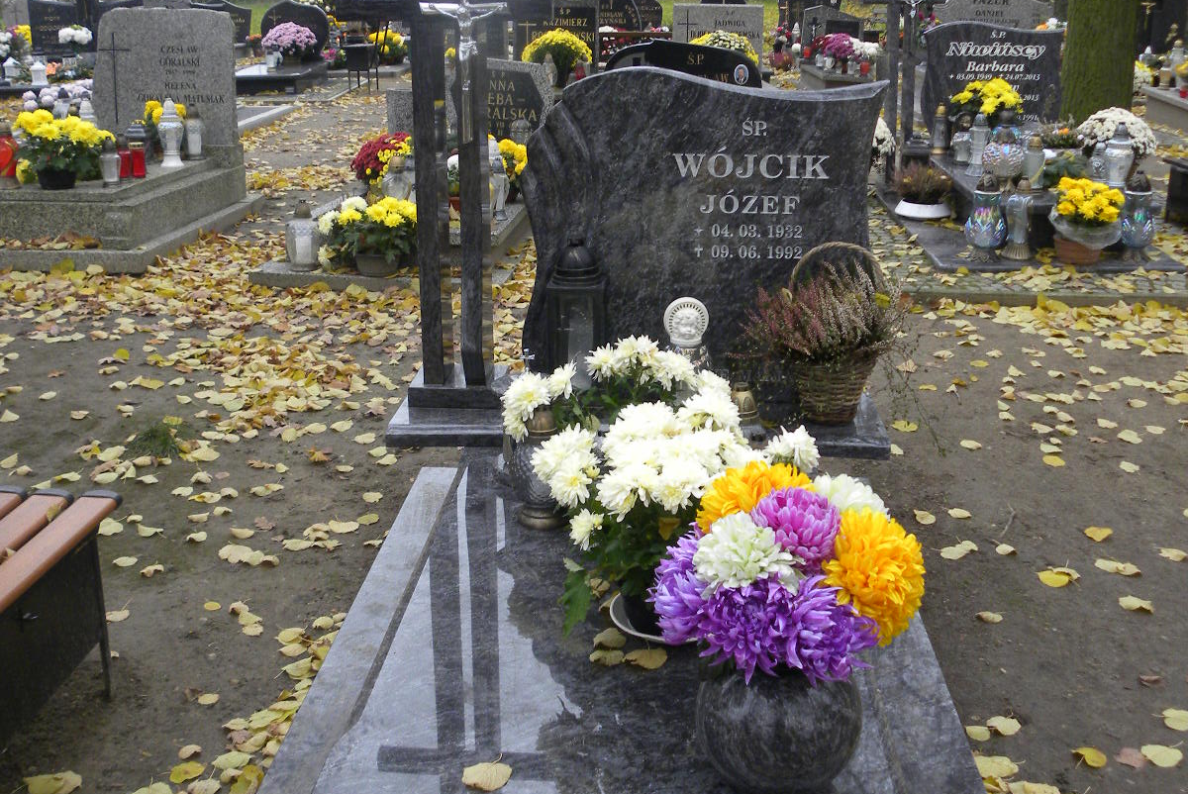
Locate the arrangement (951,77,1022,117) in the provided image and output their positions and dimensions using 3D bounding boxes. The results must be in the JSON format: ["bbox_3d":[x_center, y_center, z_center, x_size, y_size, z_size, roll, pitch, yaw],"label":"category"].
[{"bbox_3d":[2.081,-1.589,6.301,0.380,0.220,0.300,1,20,3],"label":"arrangement"}]

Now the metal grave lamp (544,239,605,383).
[{"bbox_3d":[-0.043,-0.166,2.867,0.149,0.427,0.149,1,19,3],"label":"metal grave lamp"}]

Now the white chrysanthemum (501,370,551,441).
[{"bbox_3d":[-0.118,0.016,2.052,0.090,0.100,0.085,1,20,3],"label":"white chrysanthemum"}]

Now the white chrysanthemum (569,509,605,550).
[{"bbox_3d":[-0.011,0.219,1.964,0.057,0.063,0.057,1,19,3],"label":"white chrysanthemum"}]

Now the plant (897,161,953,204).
[{"bbox_3d":[1.751,-1.129,6.294,0.290,0.190,0.270,1,20,3],"label":"plant"}]

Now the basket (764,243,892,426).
[{"bbox_3d":[0.564,-0.154,2.866,0.307,0.432,0.260,1,19,3],"label":"basket"}]

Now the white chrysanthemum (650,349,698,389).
[{"bbox_3d":[0.141,-0.049,2.076,0.085,0.070,0.085,1,20,3],"label":"white chrysanthemum"}]

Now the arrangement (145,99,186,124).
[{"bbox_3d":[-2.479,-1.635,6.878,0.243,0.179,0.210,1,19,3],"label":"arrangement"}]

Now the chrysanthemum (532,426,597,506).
[{"bbox_3d":[-0.048,0.115,1.996,0.110,0.125,0.104,1,19,3],"label":"chrysanthemum"}]

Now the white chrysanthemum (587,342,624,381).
[{"bbox_3d":[0.021,-0.066,2.235,0.072,0.067,0.068,1,19,3],"label":"white chrysanthemum"}]

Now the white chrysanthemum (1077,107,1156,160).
[{"bbox_3d":[2.547,-1.281,5.796,0.380,0.250,0.360,1,20,3],"label":"white chrysanthemum"}]

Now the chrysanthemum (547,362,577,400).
[{"bbox_3d":[-0.061,-0.028,2.252,0.056,0.068,0.062,1,19,3],"label":"chrysanthemum"}]

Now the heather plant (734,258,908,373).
[{"bbox_3d":[0.525,-0.181,2.782,0.410,0.230,0.300,1,20,3],"label":"heather plant"}]

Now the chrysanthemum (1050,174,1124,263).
[{"bbox_3d":[2.207,-0.797,5.321,0.332,0.367,0.309,1,19,3],"label":"chrysanthemum"}]

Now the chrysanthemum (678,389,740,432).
[{"bbox_3d":[0.203,0.022,2.114,0.110,0.079,0.110,1,19,3],"label":"chrysanthemum"}]

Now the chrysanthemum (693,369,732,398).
[{"bbox_3d":[0.208,-0.022,2.055,0.085,0.070,0.085,1,20,3],"label":"chrysanthemum"}]

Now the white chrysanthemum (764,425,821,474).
[{"bbox_3d":[0.339,0.090,2.031,0.097,0.080,0.097,1,19,3],"label":"white chrysanthemum"}]

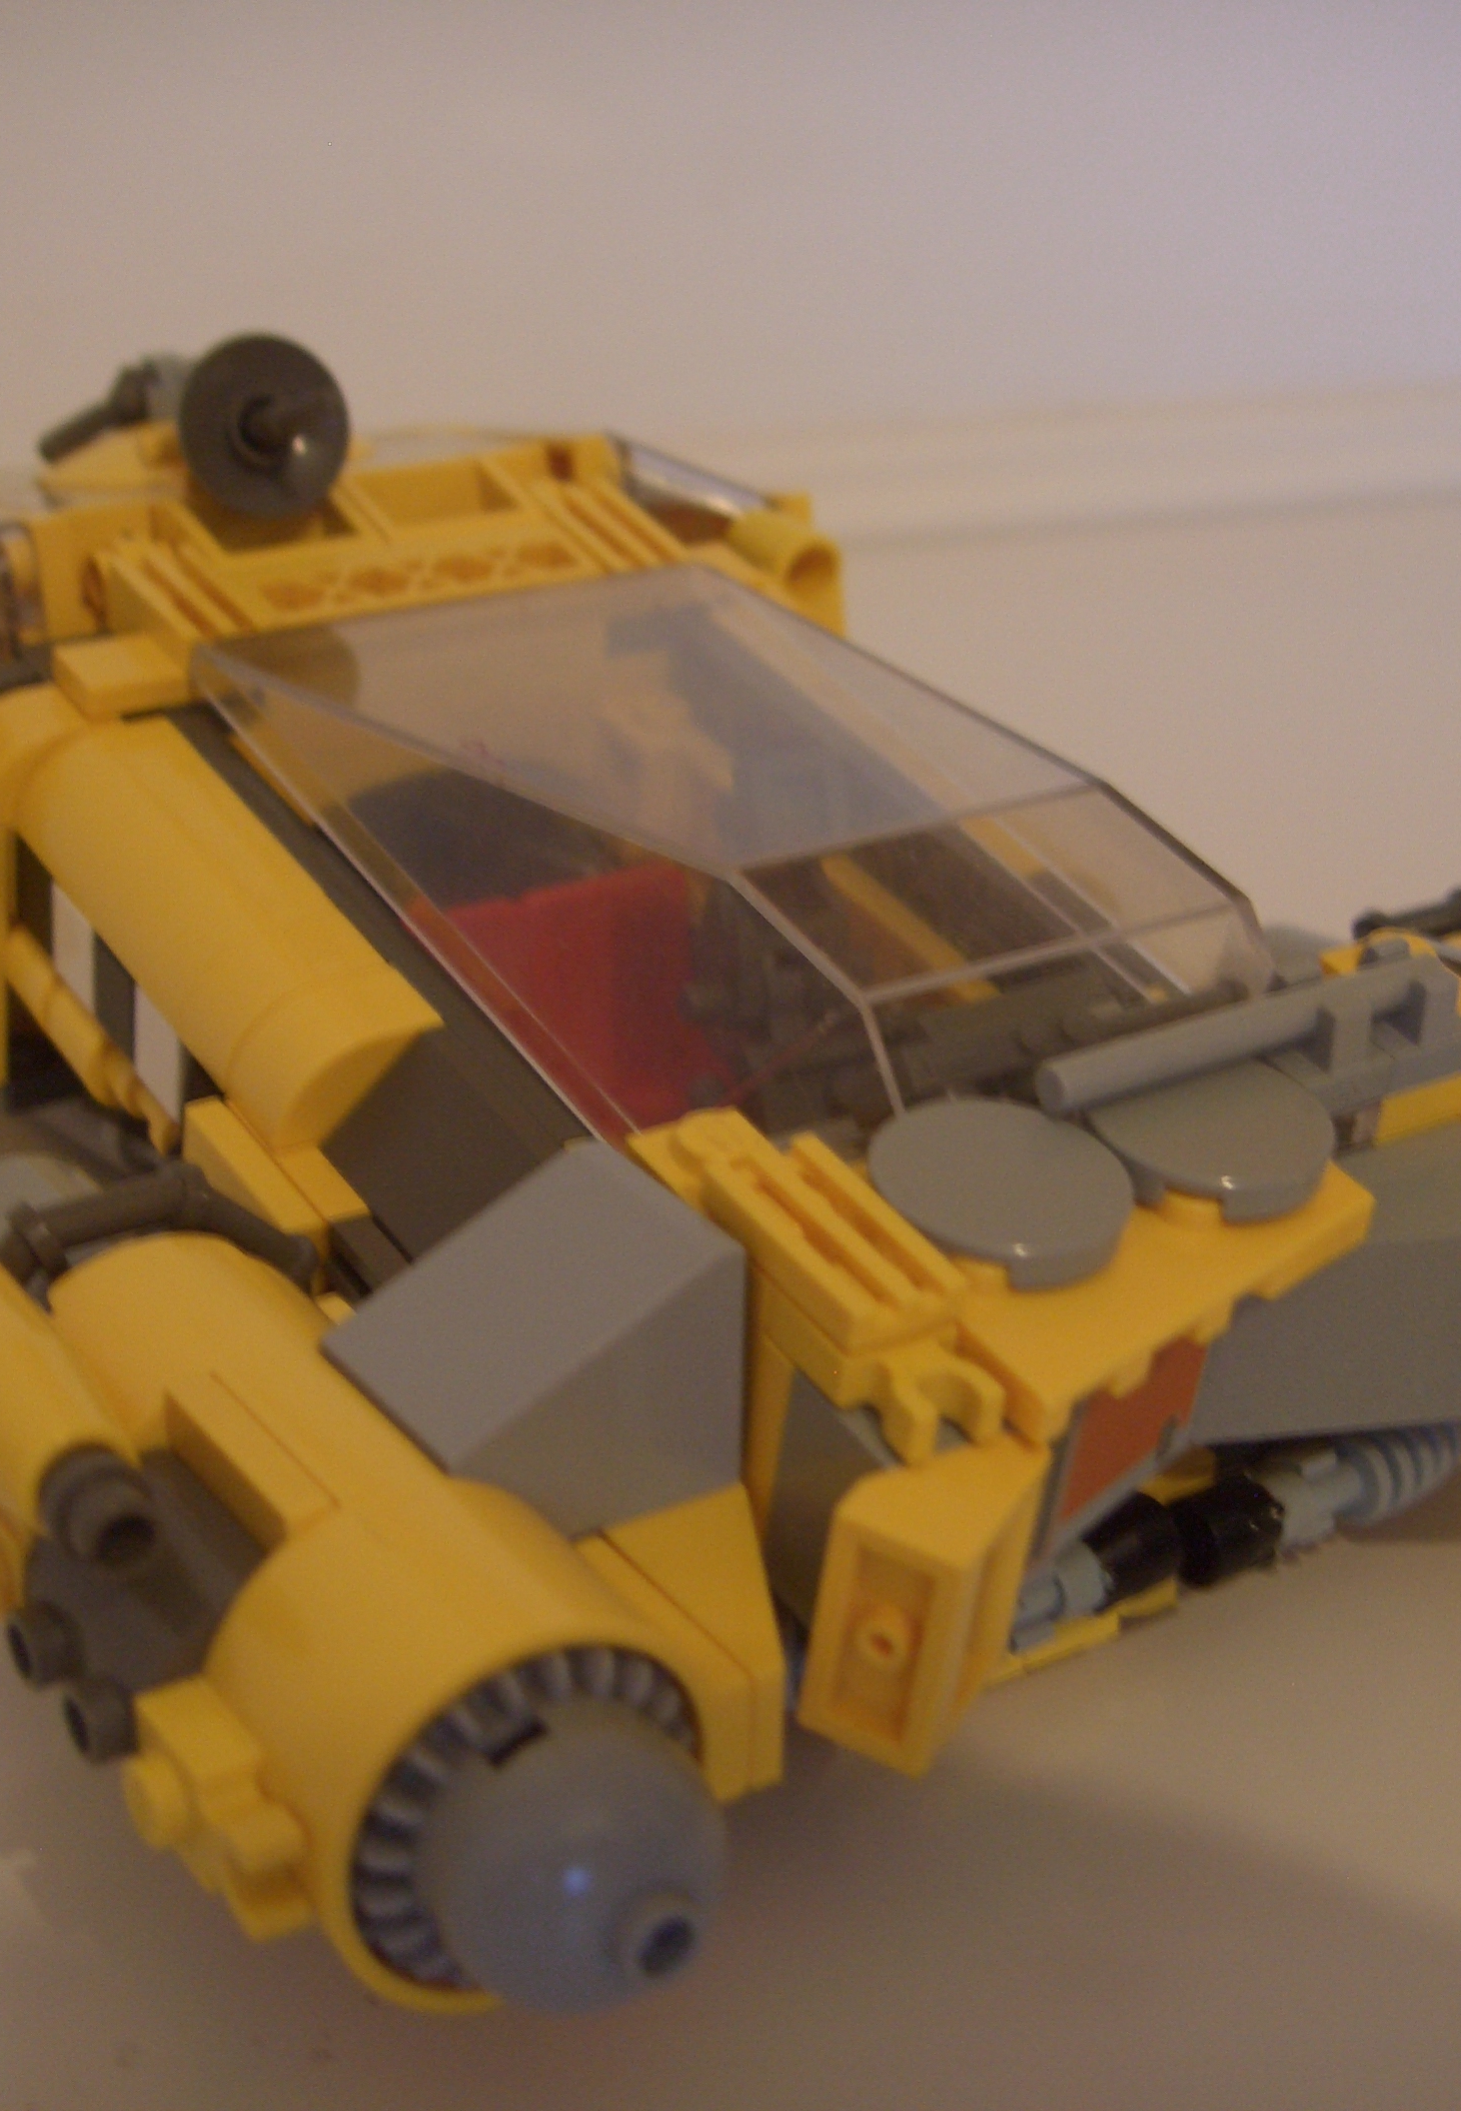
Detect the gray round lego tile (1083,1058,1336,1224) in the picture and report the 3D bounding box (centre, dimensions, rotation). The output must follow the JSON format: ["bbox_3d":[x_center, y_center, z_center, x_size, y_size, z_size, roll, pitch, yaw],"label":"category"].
[{"bbox_3d":[0.030,0.005,0.202,0.016,0.003,0.016,-14,37,-27],"label":"gray round lego tile"}]

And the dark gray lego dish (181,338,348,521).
[{"bbox_3d":[-0.042,-0.055,0.280,0.016,0.016,0.004,0,4,-29],"label":"dark gray lego dish"}]

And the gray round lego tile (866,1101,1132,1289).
[{"bbox_3d":[0.016,0.009,0.194,0.016,0.003,0.016,-14,37,-27],"label":"gray round lego tile"}]

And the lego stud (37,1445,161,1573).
[{"bbox_3d":[-0.034,0.025,0.173,0.006,0.006,0.006,-14,23,-27],"label":"lego stud"}]

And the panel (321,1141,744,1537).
[{"bbox_3d":[-0.011,0.018,0.187,0.020,0.016,0.016,-14,27,-27],"label":"panel"}]

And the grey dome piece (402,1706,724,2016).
[{"bbox_3d":[-0.006,0.042,0.160,0.016,0.016,0.011,-14,23,-27],"label":"grey dome piece"}]

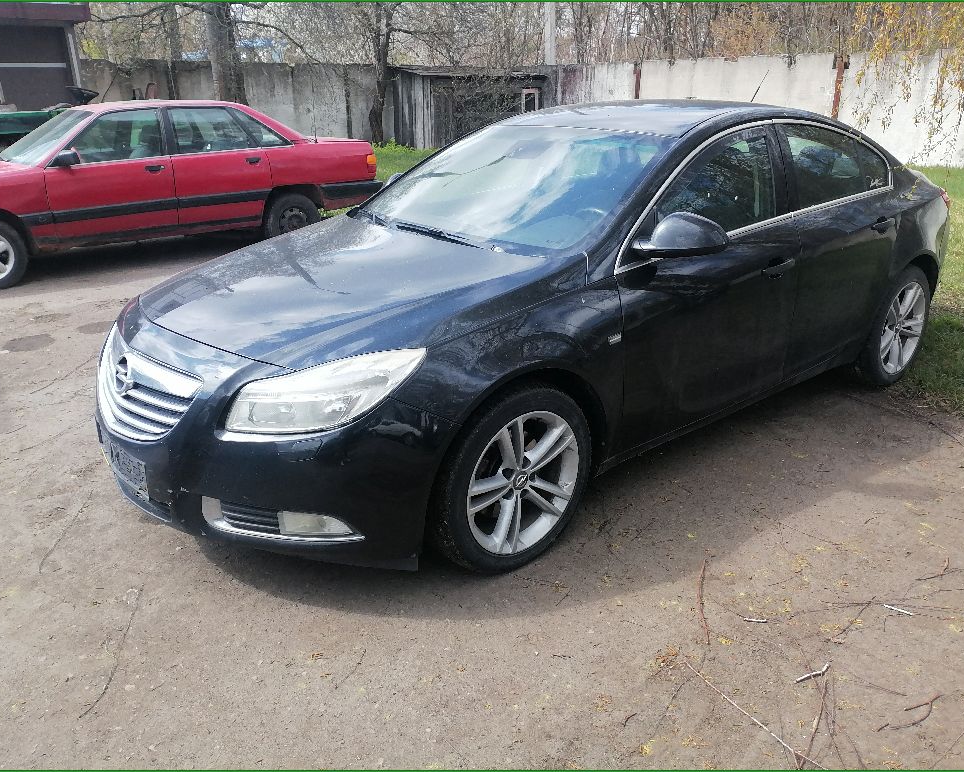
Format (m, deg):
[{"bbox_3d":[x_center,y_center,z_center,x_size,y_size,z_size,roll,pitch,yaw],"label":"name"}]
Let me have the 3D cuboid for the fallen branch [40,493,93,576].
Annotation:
[{"bbox_3d":[-1.551,0.535,2.896,0.027,0.012,0.595,-3,21,-8],"label":"fallen branch"}]

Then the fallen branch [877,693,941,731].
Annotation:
[{"bbox_3d":[1.124,0.852,2.007,0.269,0.020,0.054,-14,23,-30],"label":"fallen branch"}]

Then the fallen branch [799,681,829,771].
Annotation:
[{"bbox_3d":[0.864,0.865,1.994,0.016,0.018,0.362,10,23,30],"label":"fallen branch"}]

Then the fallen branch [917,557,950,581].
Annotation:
[{"bbox_3d":[1.542,0.624,2.612,0.225,0.016,0.041,-15,24,-33],"label":"fallen branch"}]

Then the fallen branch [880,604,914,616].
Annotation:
[{"bbox_3d":[1.307,0.702,2.422,0.094,0.012,0.011,15,25,38],"label":"fallen branch"}]

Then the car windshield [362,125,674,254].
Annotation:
[{"bbox_3d":[0.091,-0.898,3.288,0.915,0.097,1.440,-42,39,-22],"label":"car windshield"}]

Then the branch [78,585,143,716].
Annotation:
[{"bbox_3d":[-1.106,0.788,2.370,0.044,0.012,0.623,-4,20,-7],"label":"branch"}]

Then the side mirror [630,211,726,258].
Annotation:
[{"bbox_3d":[0.670,-0.523,2.651,0.210,0.160,0.235,-19,28,-40],"label":"side mirror"}]

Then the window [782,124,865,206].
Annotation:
[{"bbox_3d":[1.603,-1.035,3.560,0.700,0.359,0.051,-16,4,-36],"label":"window"}]

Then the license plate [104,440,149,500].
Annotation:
[{"bbox_3d":[-1.214,0.228,2.570,0.040,0.120,0.520,-16,26,-36],"label":"license plate"}]

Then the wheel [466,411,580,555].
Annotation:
[{"bbox_3d":[0.093,0.308,2.650,0.505,0.505,0.200,-17,25,-36],"label":"wheel"}]

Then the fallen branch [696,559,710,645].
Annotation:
[{"bbox_3d":[0.719,0.686,2.504,0.037,0.016,0.472,4,21,14],"label":"fallen branch"}]

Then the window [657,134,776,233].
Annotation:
[{"bbox_3d":[0.936,-0.798,3.082,0.910,0.459,0.050,-17,0,-35],"label":"window"}]

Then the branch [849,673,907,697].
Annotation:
[{"bbox_3d":[1.081,0.825,2.115,0.151,0.008,0.028,14,25,33],"label":"branch"}]

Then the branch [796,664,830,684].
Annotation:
[{"bbox_3d":[0.931,0.805,2.159,0.154,0.014,0.021,-12,24,-29],"label":"branch"}]

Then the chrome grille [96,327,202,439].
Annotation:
[{"bbox_3d":[-1.146,0.017,2.604,0.150,0.325,0.830,-17,25,-36],"label":"chrome grille"}]

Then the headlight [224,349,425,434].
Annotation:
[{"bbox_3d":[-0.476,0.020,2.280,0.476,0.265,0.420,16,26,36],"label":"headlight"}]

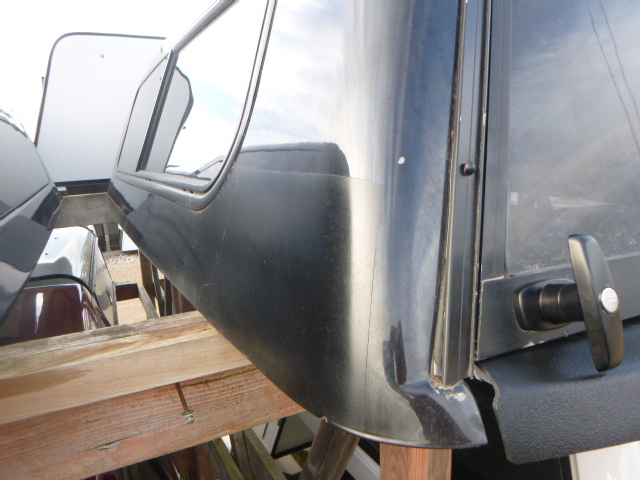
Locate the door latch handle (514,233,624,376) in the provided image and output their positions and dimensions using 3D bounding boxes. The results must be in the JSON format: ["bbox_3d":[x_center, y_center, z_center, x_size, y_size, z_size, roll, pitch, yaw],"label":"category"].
[{"bbox_3d":[0.216,0.052,0.387,0.082,0.108,0.058,-5,-8,-26],"label":"door latch handle"}]

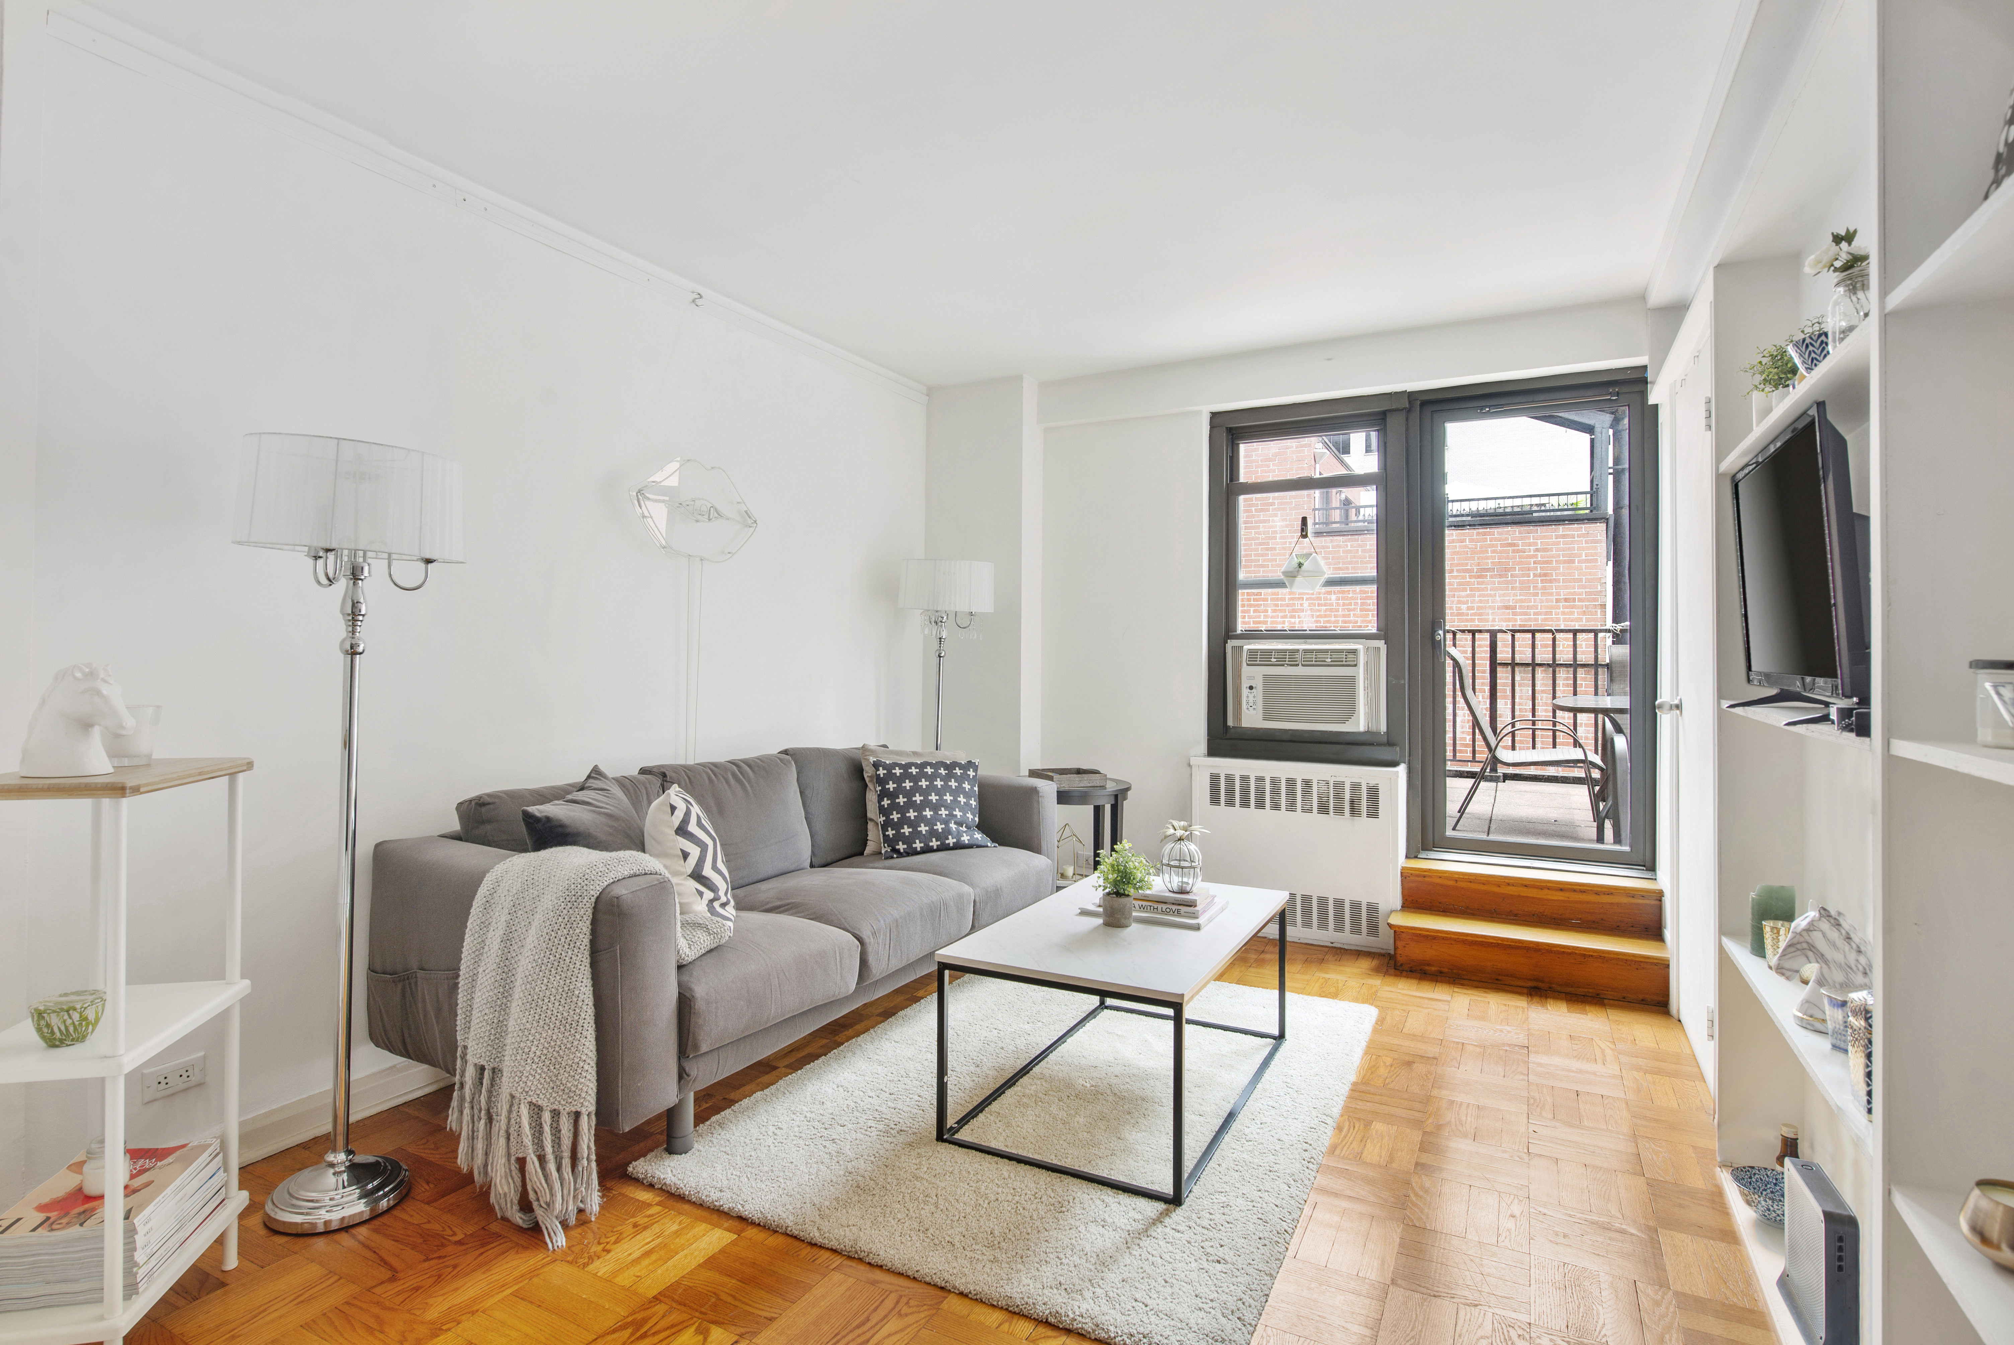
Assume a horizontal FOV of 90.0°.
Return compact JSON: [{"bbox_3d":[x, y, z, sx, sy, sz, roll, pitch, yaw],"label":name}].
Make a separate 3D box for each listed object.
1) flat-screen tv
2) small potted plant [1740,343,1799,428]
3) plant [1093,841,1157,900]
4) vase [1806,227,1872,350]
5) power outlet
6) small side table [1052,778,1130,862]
[{"bbox_3d":[1.848,-0.243,2.326,0.120,0.570,0.862,-4,-1,27],"label":"flat-screen tv"},{"bbox_3d":[1.930,-0.704,2.523,0.125,0.259,0.133,1,1,27],"label":"small potted plant"},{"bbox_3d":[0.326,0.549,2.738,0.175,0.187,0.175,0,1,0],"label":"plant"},{"bbox_3d":[1.646,-0.729,1.937,0.159,0.331,0.164,1,1,27],"label":"vase"},{"bbox_3d":[-1.806,0.882,2.188,0.010,0.073,0.115,0,1,27],"label":"power outlet"},{"bbox_3d":[0.323,0.809,4.482,0.482,0.627,0.482,1,1,27],"label":"small side table"}]

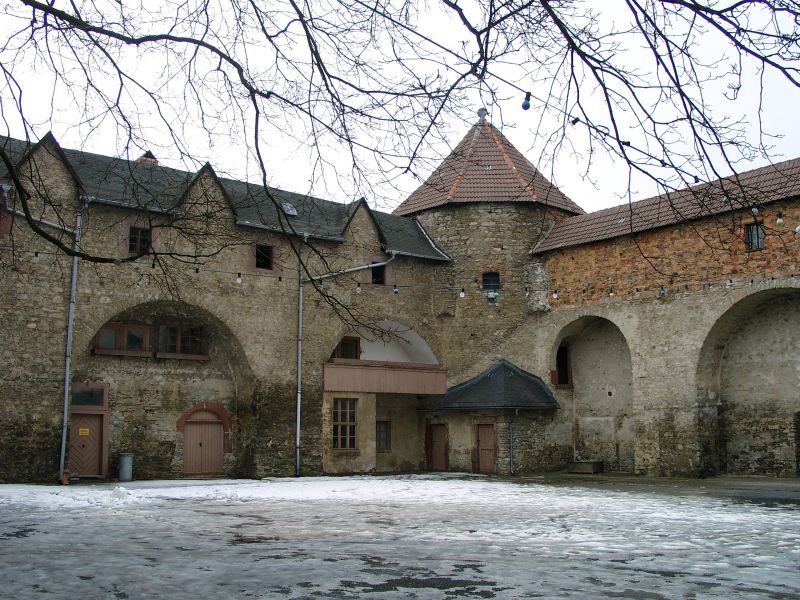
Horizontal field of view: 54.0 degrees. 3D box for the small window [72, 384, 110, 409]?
[{"bbox_3d":[-10.549,3.275,26.673,1.199,0.741,0.150,7,-12,-34],"label":"small window"}]

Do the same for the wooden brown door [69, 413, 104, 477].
[{"bbox_3d":[-10.524,4.864,26.419,1.140,2.074,0.150,7,-12,-34],"label":"wooden brown door"}]

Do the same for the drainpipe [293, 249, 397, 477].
[{"bbox_3d":[-2.001,2.379,30.642,4.599,8.797,0.200,7,-12,-34],"label":"drainpipe"}]

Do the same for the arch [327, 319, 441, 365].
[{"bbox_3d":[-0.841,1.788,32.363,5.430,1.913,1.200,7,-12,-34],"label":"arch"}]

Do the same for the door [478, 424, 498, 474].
[{"bbox_3d":[3.433,5.891,31.043,0.150,1.922,0.971,9,-13,-43],"label":"door"}]

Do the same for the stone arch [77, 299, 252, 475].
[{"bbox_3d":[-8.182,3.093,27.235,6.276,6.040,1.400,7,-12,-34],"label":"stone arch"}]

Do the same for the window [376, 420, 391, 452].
[{"bbox_3d":[-0.713,5.740,33.058,0.753,1.326,0.150,7,-12,-34],"label":"window"}]

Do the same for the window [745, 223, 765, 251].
[{"bbox_3d":[12.280,-2.183,27.228,0.200,0.984,0.683,9,-13,-41],"label":"window"}]

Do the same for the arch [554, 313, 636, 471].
[{"bbox_3d":[8.117,3.822,31.828,1.300,6.229,3.875,9,-13,-41],"label":"arch"}]

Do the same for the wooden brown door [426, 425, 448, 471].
[{"bbox_3d":[1.628,6.169,32.892,0.150,1.893,1.090,9,-13,-43],"label":"wooden brown door"}]

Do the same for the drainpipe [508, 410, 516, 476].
[{"bbox_3d":[4.230,5.367,29.754,0.220,2.461,0.220,0,-10,0],"label":"drainpipe"}]

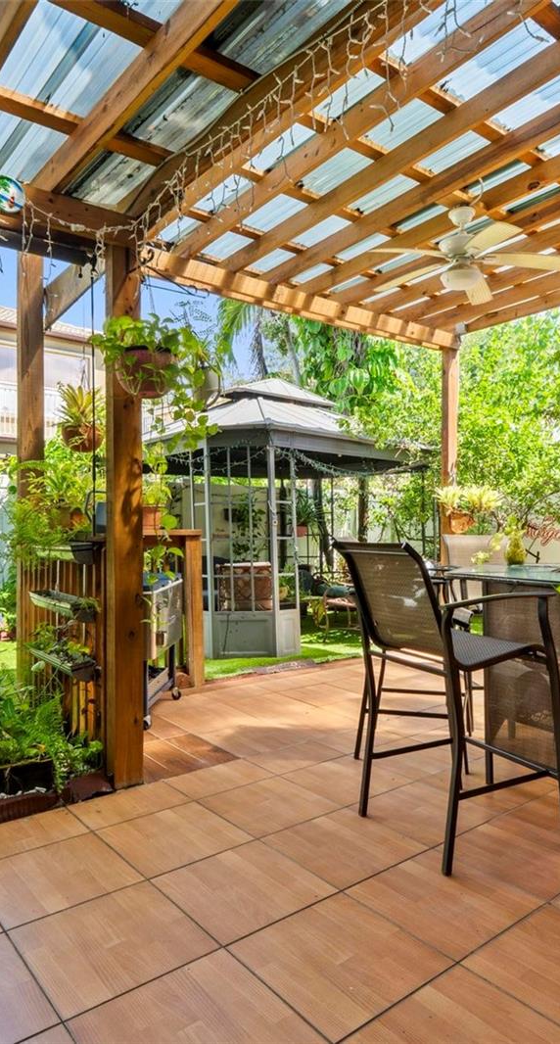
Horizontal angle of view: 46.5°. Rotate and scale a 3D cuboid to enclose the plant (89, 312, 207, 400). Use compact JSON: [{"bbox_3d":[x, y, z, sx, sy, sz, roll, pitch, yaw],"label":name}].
[{"bbox_3d":[-0.575,-0.724,2.880,0.460,0.380,0.410,1,-1,-38],"label":"plant"}]

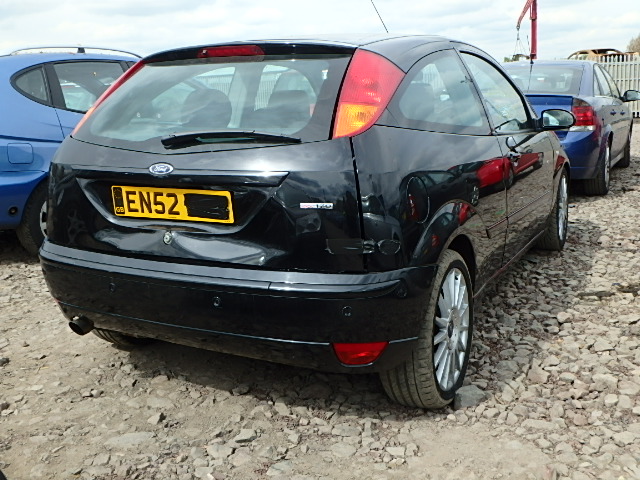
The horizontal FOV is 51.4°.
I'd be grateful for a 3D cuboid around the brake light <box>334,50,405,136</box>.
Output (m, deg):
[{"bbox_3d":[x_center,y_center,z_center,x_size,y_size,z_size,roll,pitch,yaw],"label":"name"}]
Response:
[{"bbox_3d":[0.161,-0.477,2.145,0.211,0.117,0.509,0,57,10],"label":"brake light"}]

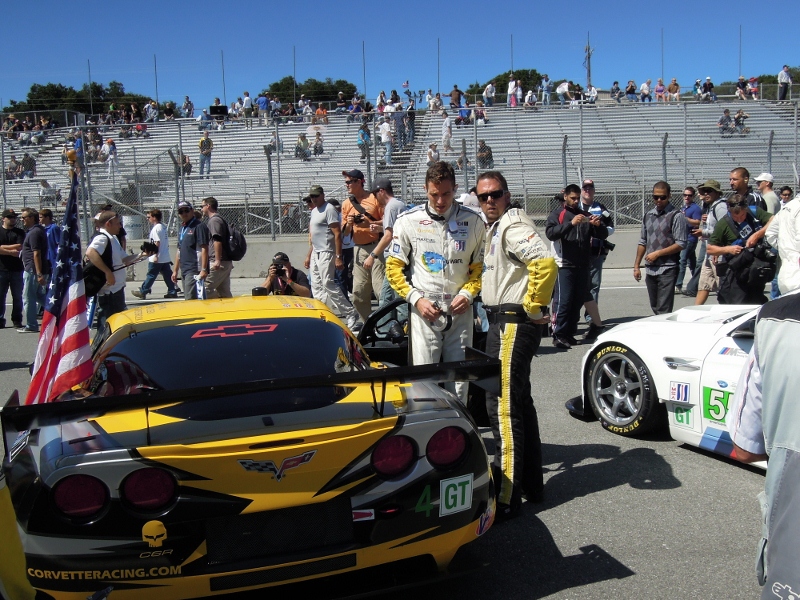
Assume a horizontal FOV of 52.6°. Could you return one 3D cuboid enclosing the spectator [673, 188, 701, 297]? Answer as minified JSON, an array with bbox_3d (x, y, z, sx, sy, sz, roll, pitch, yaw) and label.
[{"bbox_3d":[4.779,-0.984,13.400,0.520,1.760,0.500,2,8,34],"label":"spectator"}]

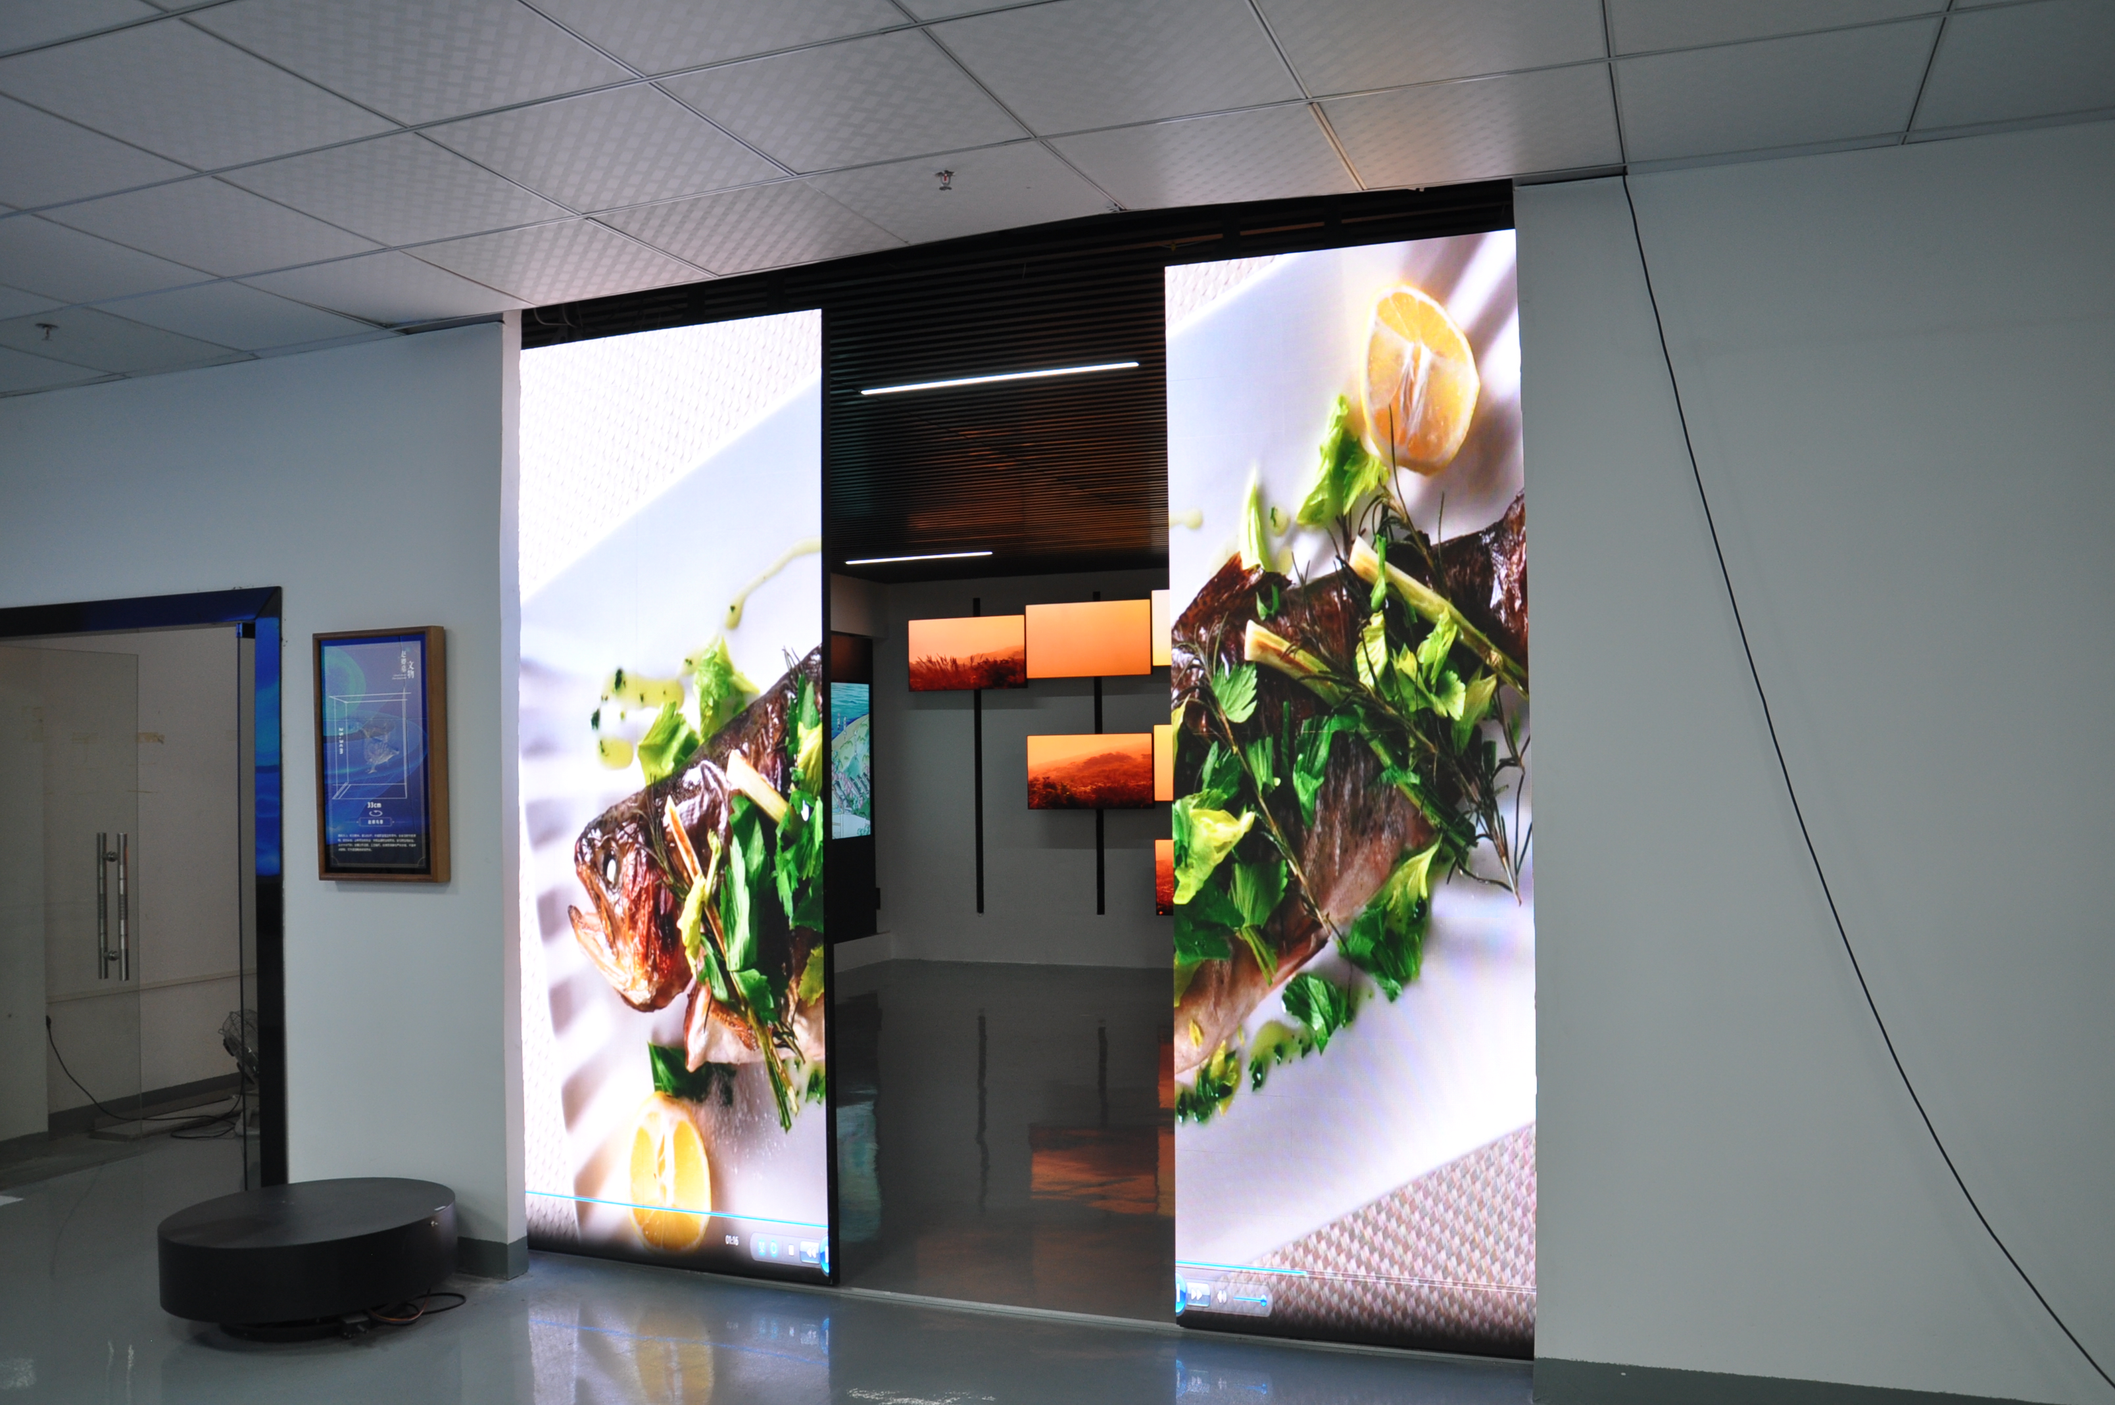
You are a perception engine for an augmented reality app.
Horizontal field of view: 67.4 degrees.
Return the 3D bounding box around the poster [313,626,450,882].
[{"bbox_3d":[-2.090,0.166,4.897,0.467,0.775,0.060,-1,-2,20],"label":"poster"}]

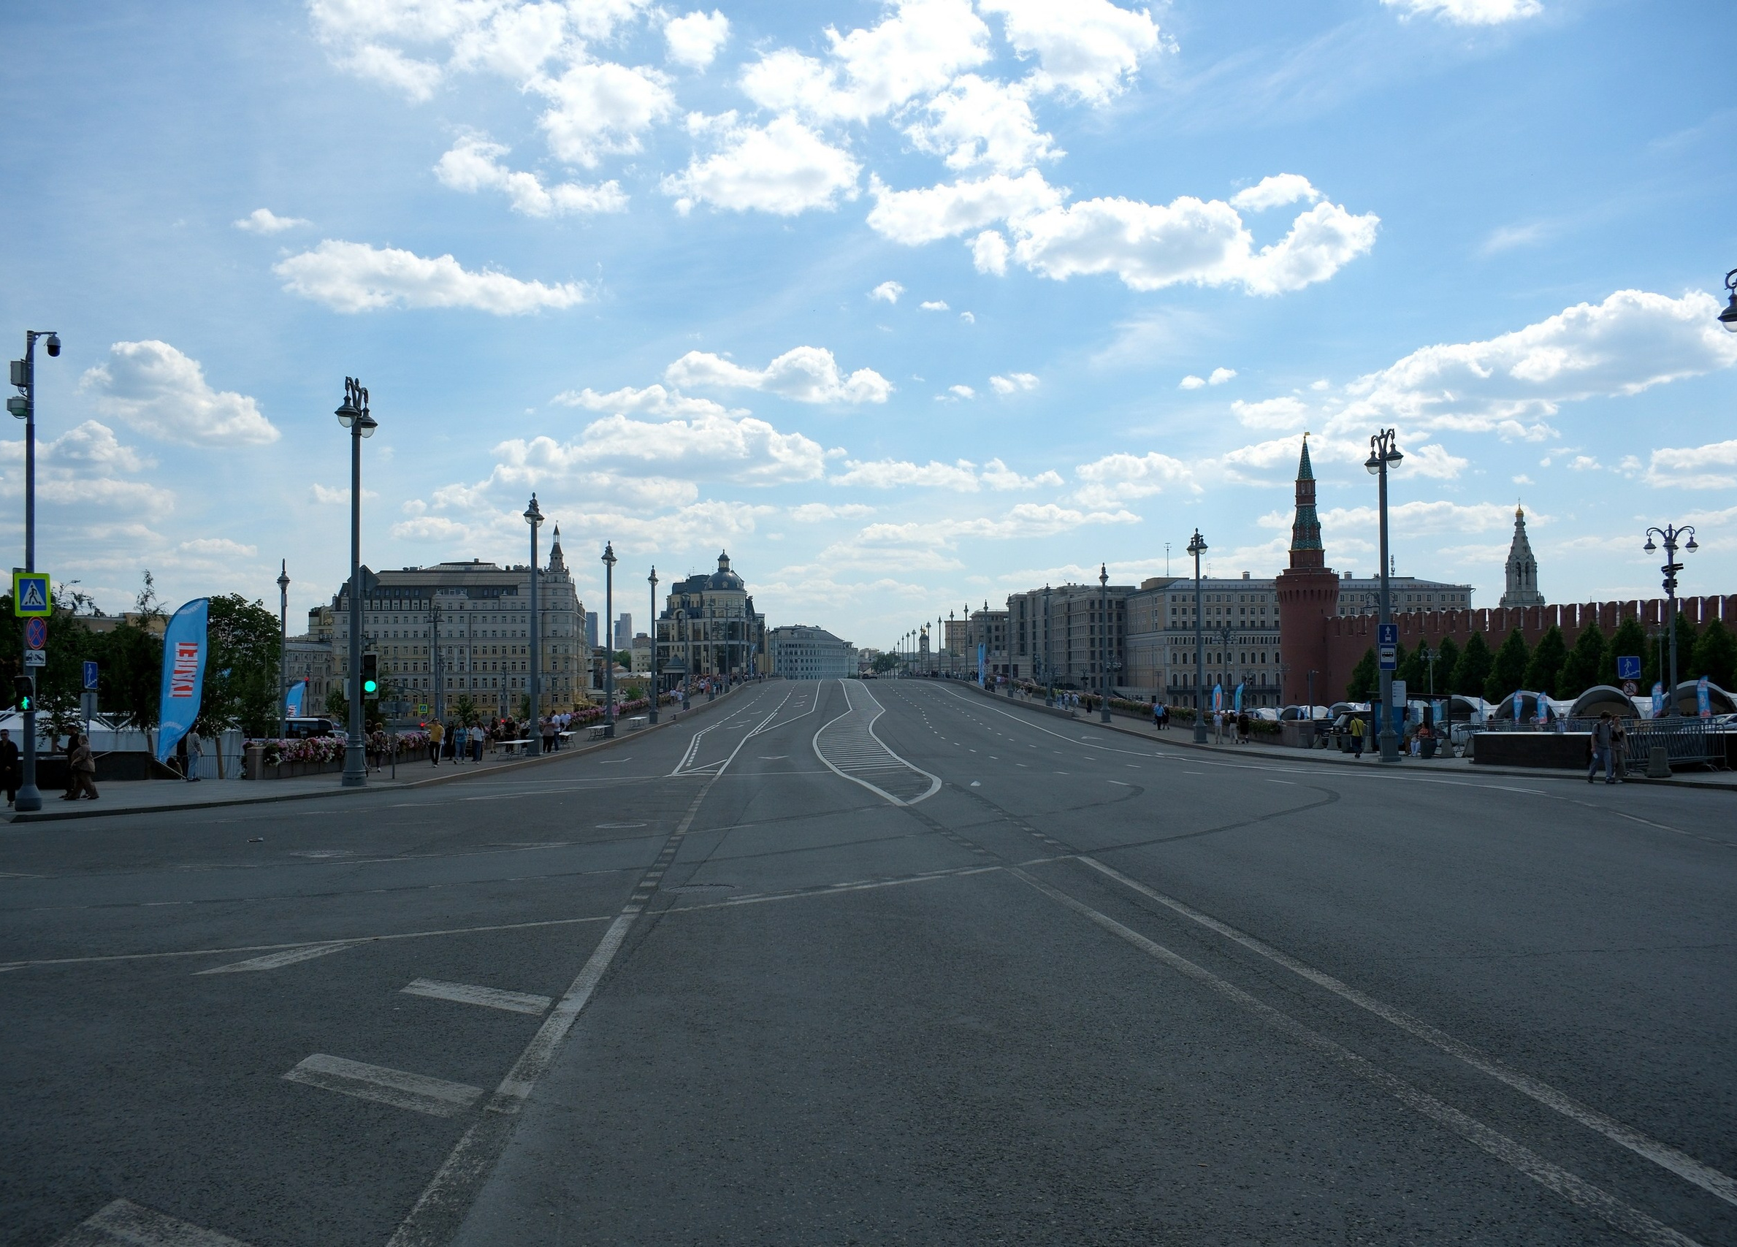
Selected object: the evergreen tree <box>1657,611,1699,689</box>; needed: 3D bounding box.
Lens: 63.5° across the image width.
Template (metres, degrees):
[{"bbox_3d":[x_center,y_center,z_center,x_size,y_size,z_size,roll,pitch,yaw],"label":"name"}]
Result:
[{"bbox_3d":[70.054,4.124,121.000,4.200,10.400,4.200,0,-2,0],"label":"evergreen tree"}]

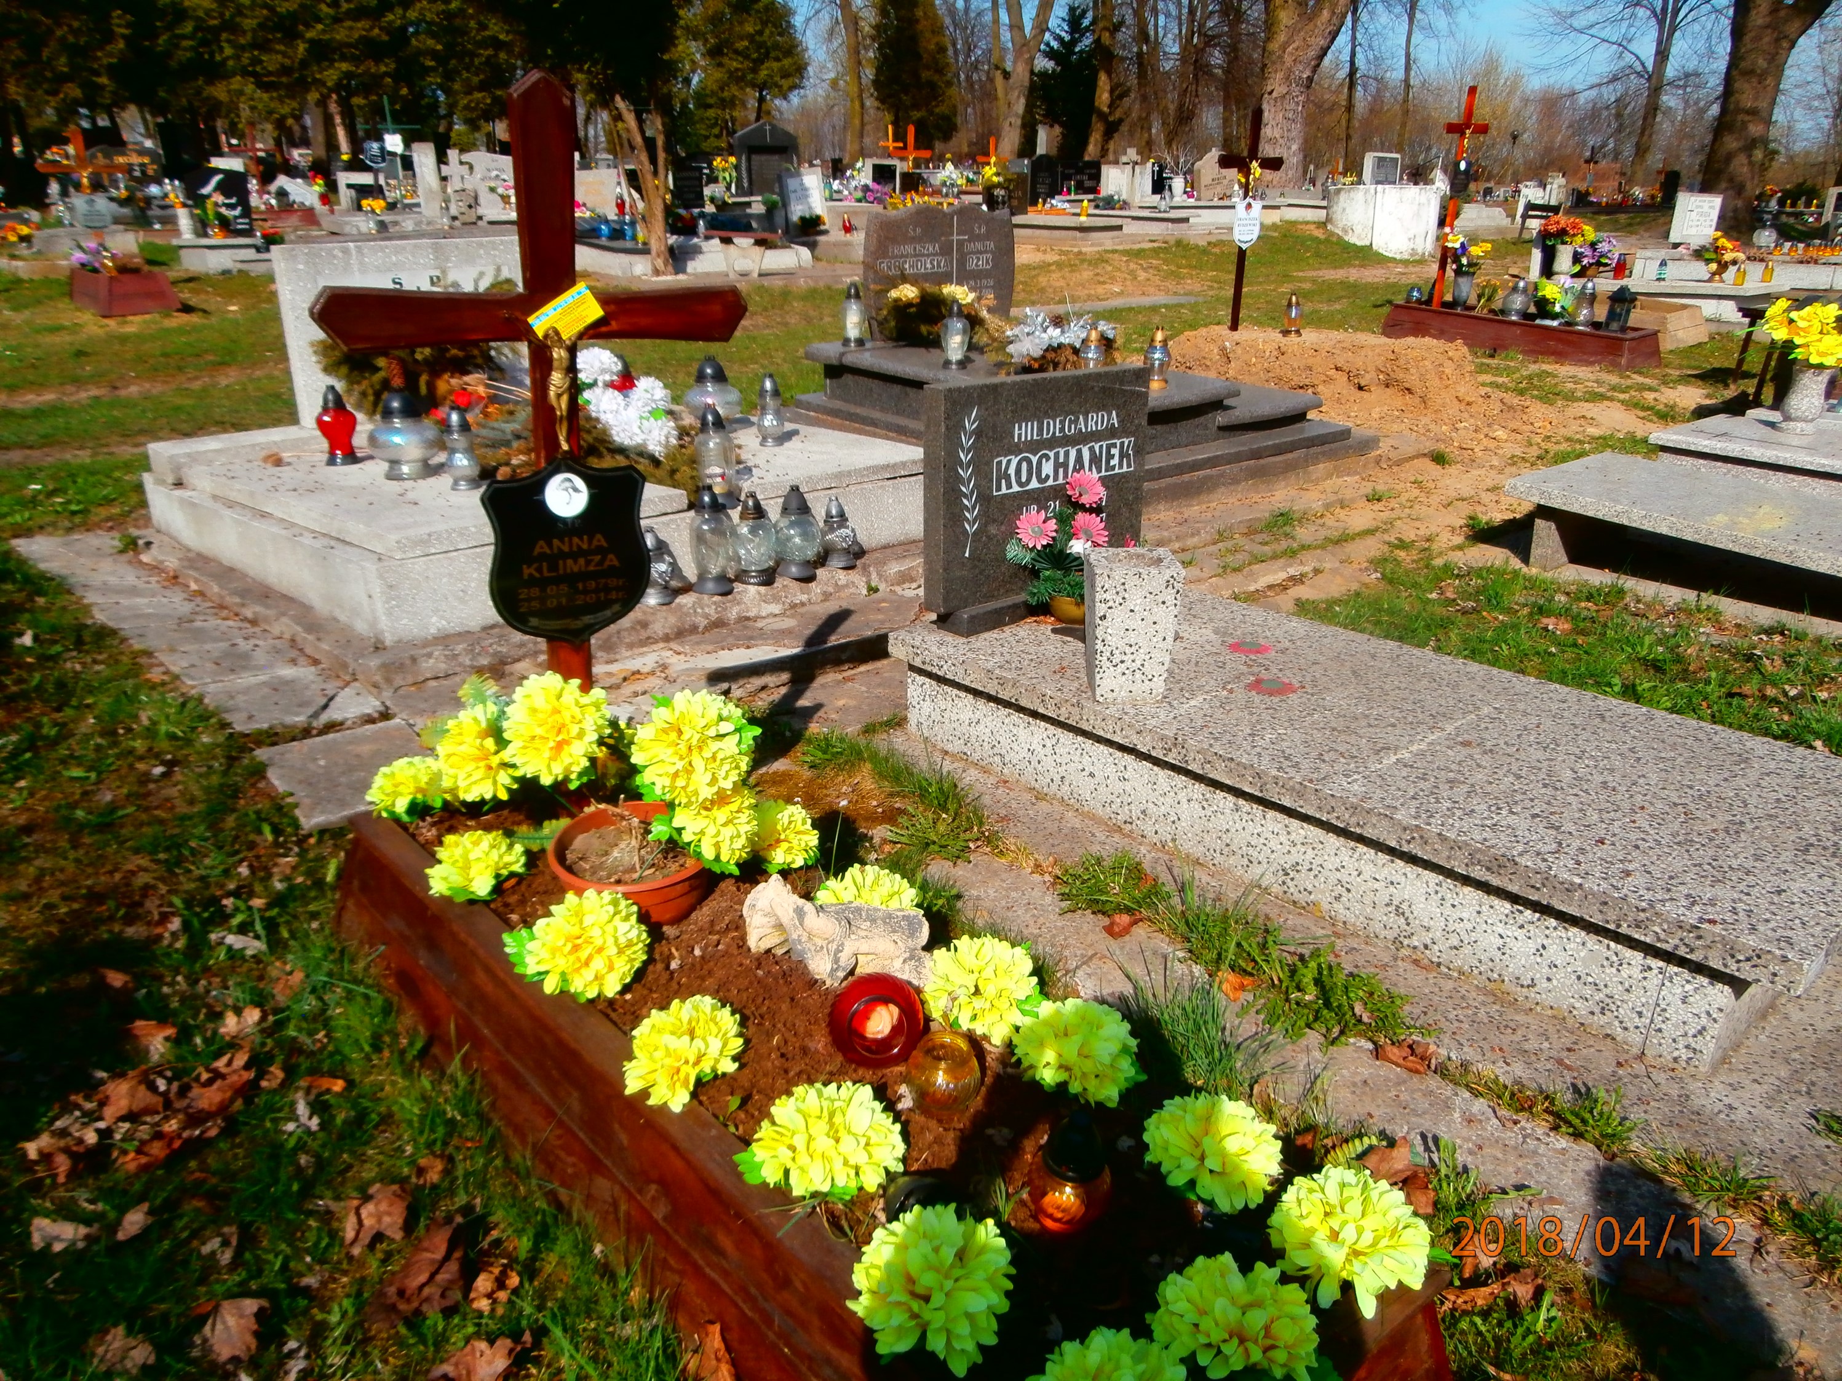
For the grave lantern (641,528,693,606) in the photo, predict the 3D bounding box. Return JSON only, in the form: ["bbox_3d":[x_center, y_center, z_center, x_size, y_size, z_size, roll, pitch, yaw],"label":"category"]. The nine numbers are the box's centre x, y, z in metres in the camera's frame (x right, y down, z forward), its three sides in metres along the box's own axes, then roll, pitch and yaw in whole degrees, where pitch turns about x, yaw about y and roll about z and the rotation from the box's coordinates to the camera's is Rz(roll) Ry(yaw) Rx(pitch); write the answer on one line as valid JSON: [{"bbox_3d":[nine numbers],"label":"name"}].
[{"bbox_3d":[-0.825,-0.393,3.973,0.120,0.245,0.120,0,21,0],"label":"grave lantern"}]

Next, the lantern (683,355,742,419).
[{"bbox_3d":[-0.926,-1.305,5.593,0.245,0.300,0.245,0,20,0],"label":"lantern"}]

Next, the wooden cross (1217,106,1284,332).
[{"bbox_3d":[2.038,-2.954,8.040,0.740,1.340,0.070,-17,26,-38],"label":"wooden cross"}]

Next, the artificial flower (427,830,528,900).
[{"bbox_3d":[-0.678,0.266,1.945,0.152,0.095,0.145,0,21,0],"label":"artificial flower"}]

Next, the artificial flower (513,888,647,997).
[{"bbox_3d":[-0.446,0.334,1.679,0.165,0.130,0.155,0,20,0],"label":"artificial flower"}]

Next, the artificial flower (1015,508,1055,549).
[{"bbox_3d":[0.274,-0.390,3.080,0.101,0.099,0.035,-1,14,-4],"label":"artificial flower"}]

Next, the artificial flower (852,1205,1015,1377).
[{"bbox_3d":[0.011,0.527,1.120,0.145,0.125,0.140,0,21,1],"label":"artificial flower"}]

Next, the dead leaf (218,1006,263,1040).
[{"bbox_3d":[-1.035,0.506,1.942,0.065,0.030,0.065,0,21,0],"label":"dead leaf"}]

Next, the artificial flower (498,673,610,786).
[{"bbox_3d":[-0.578,0.059,2.010,0.160,0.155,0.125,-6,22,-16],"label":"artificial flower"}]

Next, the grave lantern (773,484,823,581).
[{"bbox_3d":[-0.385,-0.495,3.971,0.149,0.283,0.149,0,21,0],"label":"grave lantern"}]

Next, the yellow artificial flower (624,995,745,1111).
[{"bbox_3d":[-0.287,0.436,1.540,0.138,0.105,0.138,-4,21,-12],"label":"yellow artificial flower"}]

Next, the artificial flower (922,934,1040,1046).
[{"bbox_3d":[0.073,0.369,1.570,0.145,0.120,0.140,1,21,3],"label":"artificial flower"}]

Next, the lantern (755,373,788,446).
[{"bbox_3d":[-0.547,-1.014,4.606,0.102,0.241,0.102,0,21,0],"label":"lantern"}]

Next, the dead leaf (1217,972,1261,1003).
[{"bbox_3d":[0.496,0.463,1.991,0.063,0.035,0.060,5,21,14],"label":"dead leaf"}]

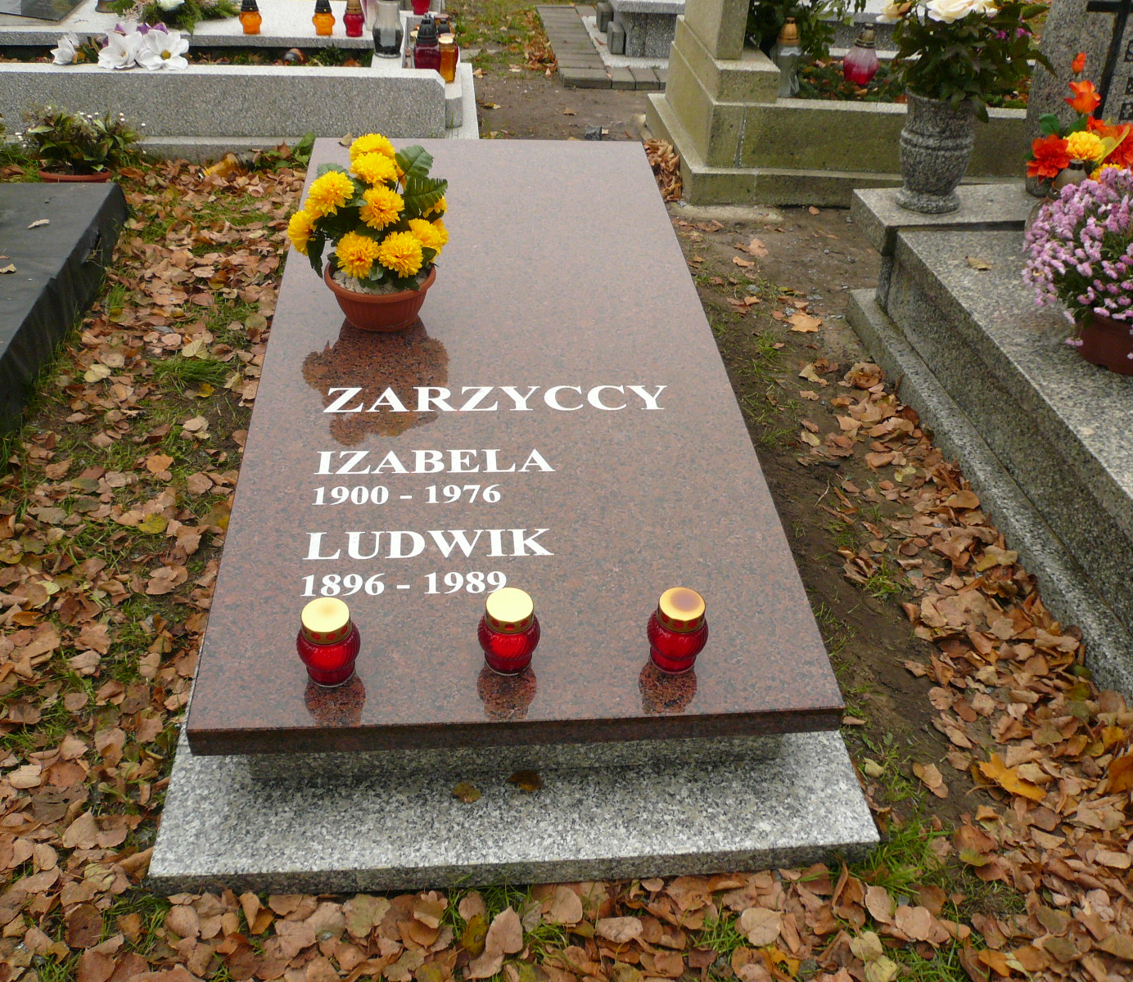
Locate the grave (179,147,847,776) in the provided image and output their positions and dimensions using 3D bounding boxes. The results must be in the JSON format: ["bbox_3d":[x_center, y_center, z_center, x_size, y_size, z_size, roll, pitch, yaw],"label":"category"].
[{"bbox_3d":[-0.142,-0.318,2.251,0.914,0.056,2.006,-1,41,-5],"label":"grave"}]

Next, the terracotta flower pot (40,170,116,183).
[{"bbox_3d":[-1.592,-0.991,3.460,0.235,0.105,0.150,-1,36,-6],"label":"terracotta flower pot"}]

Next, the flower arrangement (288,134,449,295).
[{"bbox_3d":[-0.390,-0.553,2.091,0.314,0.290,0.300,-1,41,-5],"label":"flower arrangement"}]

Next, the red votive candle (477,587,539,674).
[{"bbox_3d":[-0.081,0.202,1.500,0.087,0.117,0.087,-2,41,-6],"label":"red votive candle"}]

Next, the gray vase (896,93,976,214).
[{"bbox_3d":[0.985,-0.909,2.830,0.197,0.288,0.197,-4,35,-4],"label":"gray vase"}]

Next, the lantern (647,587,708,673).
[{"bbox_3d":[0.160,0.205,1.523,0.087,0.123,0.087,-1,41,-5],"label":"lantern"}]

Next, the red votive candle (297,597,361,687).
[{"bbox_3d":[-0.336,0.214,1.482,0.089,0.120,0.089,-1,41,-5],"label":"red votive candle"}]

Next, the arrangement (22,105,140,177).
[{"bbox_3d":[-1.516,-1.094,3.318,0.390,0.210,0.310,-1,37,-5],"label":"arrangement"}]

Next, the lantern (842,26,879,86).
[{"bbox_3d":[1.090,-1.611,3.920,0.125,0.210,0.125,-3,36,-5],"label":"lantern"}]

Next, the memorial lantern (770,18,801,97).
[{"bbox_3d":[0.750,-1.467,3.564,0.105,0.260,0.105,-1,37,-5],"label":"memorial lantern"}]

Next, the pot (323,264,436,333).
[{"bbox_3d":[-0.386,-0.414,2.220,0.228,0.112,0.228,-1,41,-5],"label":"pot"}]

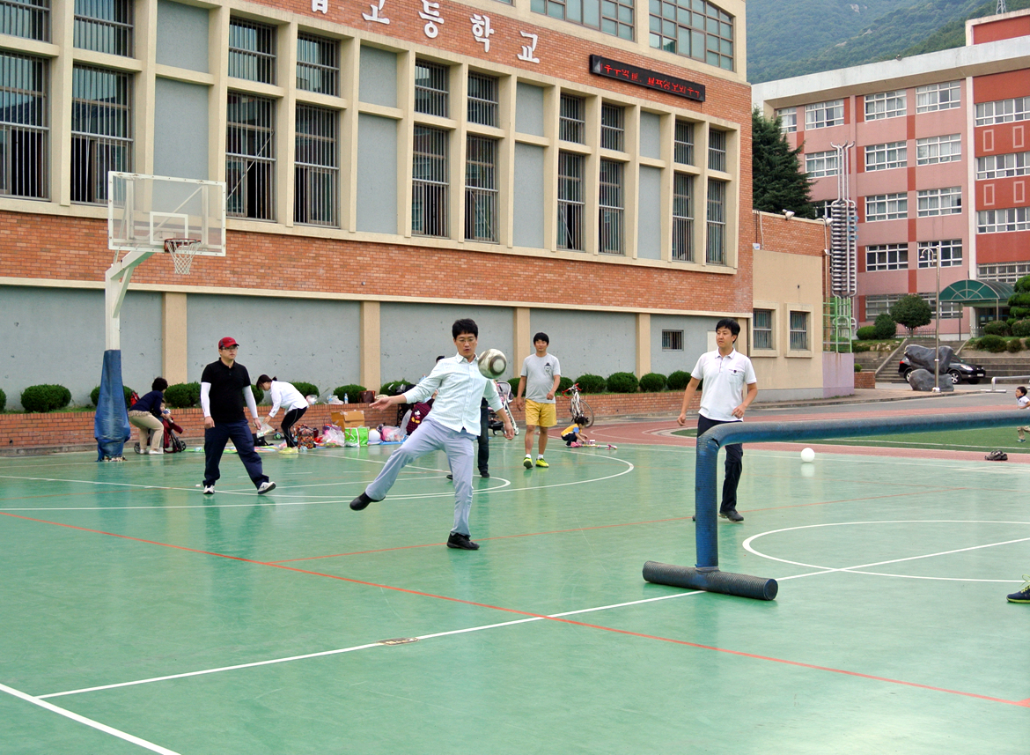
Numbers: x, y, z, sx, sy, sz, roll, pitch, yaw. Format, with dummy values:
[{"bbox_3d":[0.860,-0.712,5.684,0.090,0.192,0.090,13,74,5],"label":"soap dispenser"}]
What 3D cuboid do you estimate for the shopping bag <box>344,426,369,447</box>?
[{"bbox_3d":[-2.667,1.000,25.850,0.350,0.320,0.220,1,1,37],"label":"shopping bag"}]

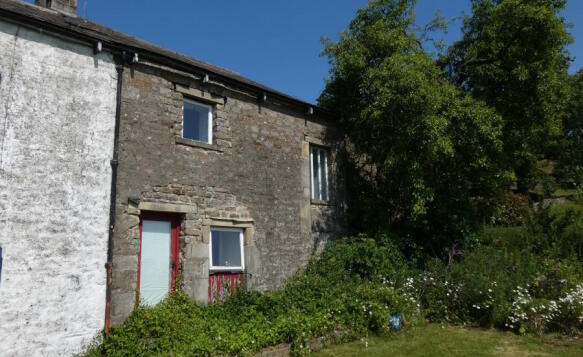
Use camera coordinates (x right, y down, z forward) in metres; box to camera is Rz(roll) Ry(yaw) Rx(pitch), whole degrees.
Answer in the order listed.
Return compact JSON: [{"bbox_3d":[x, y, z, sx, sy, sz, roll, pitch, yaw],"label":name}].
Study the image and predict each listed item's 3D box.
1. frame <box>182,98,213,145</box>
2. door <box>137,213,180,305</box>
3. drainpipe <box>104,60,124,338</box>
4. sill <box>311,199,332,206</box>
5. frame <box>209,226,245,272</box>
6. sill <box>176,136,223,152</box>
[{"bbox_3d":[-1.984,-1.179,9.901,0.824,0.904,0.080,9,-15,-44],"label":"frame"},{"bbox_3d":[-2.485,1.635,8.846,0.912,2.000,0.100,9,-15,-44],"label":"door"},{"bbox_3d":[-3.077,0.244,8.201,0.096,4.912,0.100,9,-15,-44],"label":"drainpipe"},{"bbox_3d":[0.777,0.617,12.135,0.880,0.160,0.190,9,-15,-44],"label":"sill"},{"bbox_3d":[-1.319,1.479,9.814,0.888,0.912,0.140,9,-15,-44],"label":"frame"},{"bbox_3d":[-1.894,-0.686,9.740,1.096,0.160,0.190,9,-15,-44],"label":"sill"}]

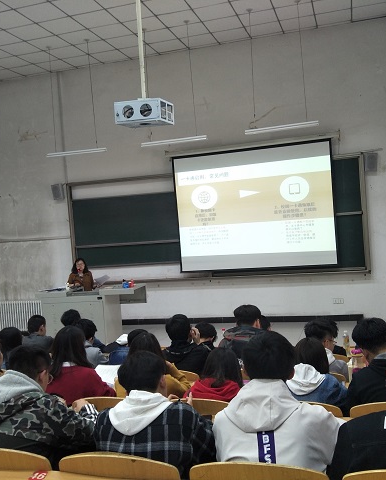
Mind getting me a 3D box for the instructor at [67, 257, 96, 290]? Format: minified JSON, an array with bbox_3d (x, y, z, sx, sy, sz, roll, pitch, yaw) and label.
[{"bbox_3d":[-2.101,1.162,8.607,0.480,1.600,0.350,-3,4,11],"label":"instructor"}]

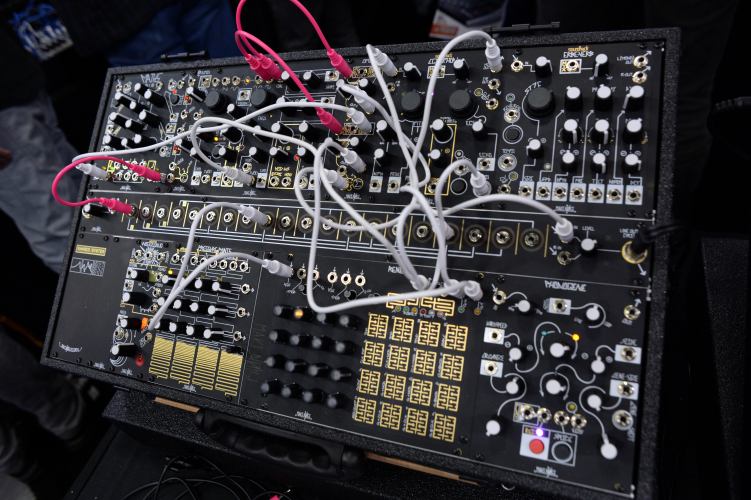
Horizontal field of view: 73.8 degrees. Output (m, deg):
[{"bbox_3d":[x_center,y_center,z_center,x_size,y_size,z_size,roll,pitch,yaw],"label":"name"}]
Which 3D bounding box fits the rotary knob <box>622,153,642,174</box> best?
[{"bbox_3d":[0.166,-0.056,0.326,0.012,0.015,0.011,-5,77,21],"label":"rotary knob"}]

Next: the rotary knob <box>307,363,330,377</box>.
[{"bbox_3d":[-0.044,0.092,0.382,0.012,0.015,0.011,-5,77,21],"label":"rotary knob"}]

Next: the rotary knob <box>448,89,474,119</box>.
[{"bbox_3d":[0.066,-0.112,0.382,0.020,0.012,0.021,-4,78,20],"label":"rotary knob"}]

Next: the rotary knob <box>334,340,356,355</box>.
[{"bbox_3d":[-0.024,0.074,0.380,0.012,0.015,0.013,-4,78,20],"label":"rotary knob"}]

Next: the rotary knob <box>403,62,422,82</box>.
[{"bbox_3d":[0.029,-0.146,0.409,0.011,0.014,0.011,-1,79,21],"label":"rotary knob"}]

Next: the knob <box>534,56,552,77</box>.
[{"bbox_3d":[0.122,-0.133,0.364,0.012,0.014,0.011,7,82,22],"label":"knob"}]

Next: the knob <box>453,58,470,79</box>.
[{"bbox_3d":[0.067,-0.142,0.393,0.012,0.015,0.011,-4,78,20],"label":"knob"}]

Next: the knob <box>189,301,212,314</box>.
[{"bbox_3d":[-0.155,0.051,0.440,0.011,0.014,0.011,7,81,22],"label":"knob"}]

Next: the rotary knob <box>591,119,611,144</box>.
[{"bbox_3d":[0.156,-0.082,0.345,0.012,0.017,0.013,-4,78,20],"label":"rotary knob"}]

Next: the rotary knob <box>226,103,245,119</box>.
[{"bbox_3d":[-0.128,-0.127,0.460,0.012,0.015,0.013,-4,78,20],"label":"rotary knob"}]

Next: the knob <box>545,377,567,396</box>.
[{"bbox_3d":[0.117,0.089,0.326,0.013,0.017,0.012,-4,78,20],"label":"knob"}]

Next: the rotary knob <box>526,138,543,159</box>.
[{"bbox_3d":[0.113,-0.072,0.355,0.012,0.014,0.011,-4,78,20],"label":"rotary knob"}]

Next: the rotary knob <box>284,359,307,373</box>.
[{"bbox_3d":[-0.064,0.091,0.396,0.012,0.015,0.011,-4,78,20],"label":"rotary knob"}]

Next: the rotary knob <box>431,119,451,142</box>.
[{"bbox_3d":[0.049,-0.093,0.385,0.013,0.015,0.012,-12,75,19],"label":"rotary knob"}]

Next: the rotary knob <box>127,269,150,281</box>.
[{"bbox_3d":[-0.222,0.024,0.471,0.011,0.014,0.011,-4,77,20],"label":"rotary knob"}]

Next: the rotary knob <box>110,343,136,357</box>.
[{"bbox_3d":[-0.229,0.090,0.453,0.012,0.017,0.013,-4,78,20],"label":"rotary knob"}]

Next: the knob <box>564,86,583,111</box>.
[{"bbox_3d":[0.140,-0.109,0.357,0.012,0.017,0.013,-4,78,20],"label":"knob"}]

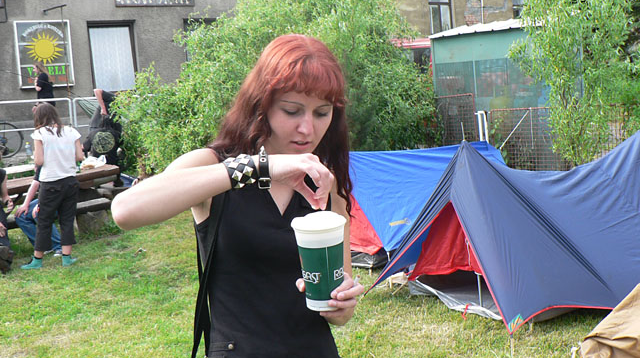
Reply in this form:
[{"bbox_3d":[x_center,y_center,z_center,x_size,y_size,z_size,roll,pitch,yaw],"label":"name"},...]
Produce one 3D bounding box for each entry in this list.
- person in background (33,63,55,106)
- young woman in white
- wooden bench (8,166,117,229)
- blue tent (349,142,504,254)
[{"bbox_3d":[-5.550,-1.580,13.600,0.450,1.660,0.480,-7,6,-22],"label":"person in background"},{"bbox_3d":[-2.740,0.070,6.800,0.550,1.630,0.420,-6,6,-11],"label":"young woman in white"},{"bbox_3d":[-3.420,0.340,8.250,1.900,0.770,1.350,-7,7,-27],"label":"wooden bench"},{"bbox_3d":[1.080,0.150,7.050,2.000,1.050,1.380,-7,6,-25],"label":"blue tent"}]

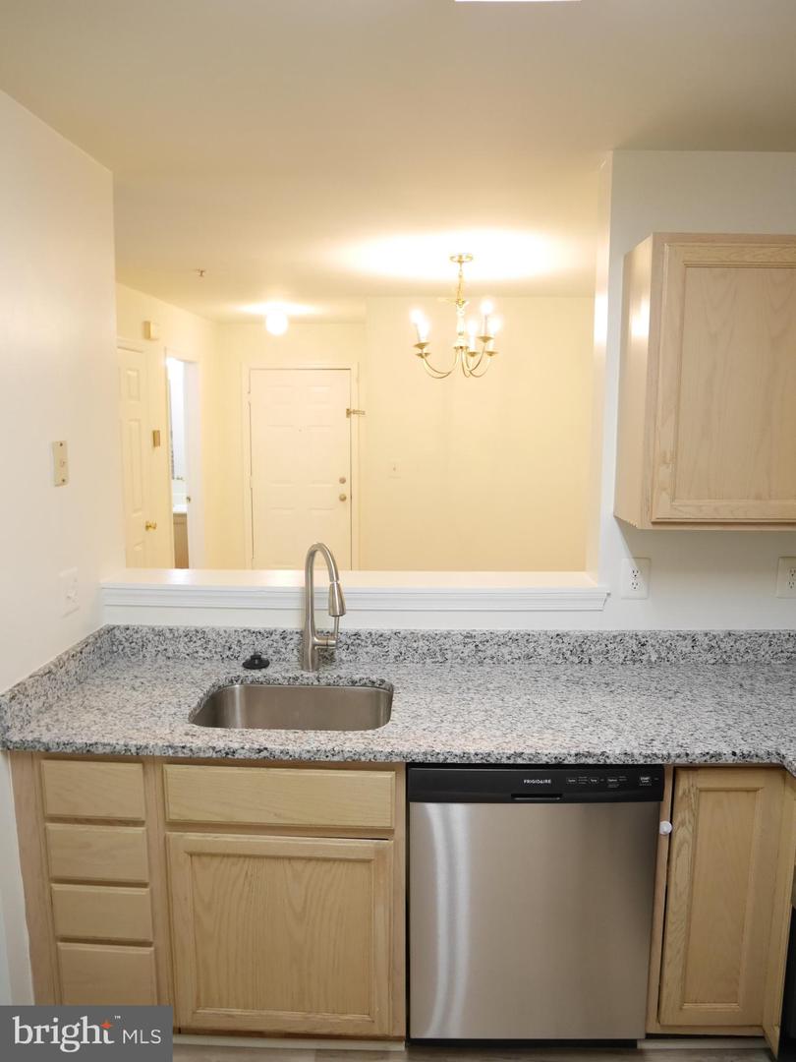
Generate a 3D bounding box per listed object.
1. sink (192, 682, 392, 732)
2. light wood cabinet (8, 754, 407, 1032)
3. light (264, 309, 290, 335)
[{"bbox_3d":[-0.285,0.587,2.040,0.550,0.200,0.400,0,9,2],"label":"sink"},{"bbox_3d":[-0.455,0.877,2.133,0.975,0.775,0.600,0,9,2],"label":"light wood cabinet"},{"bbox_3d":[-0.880,-1.514,5.337,0.180,0.180,0.180,0,9,2],"label":"light"}]

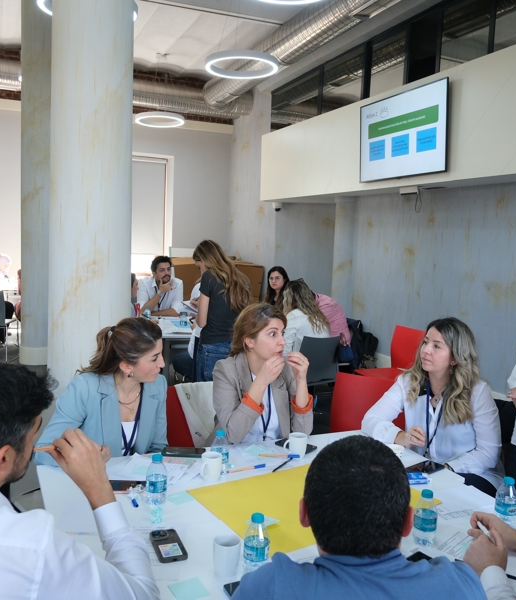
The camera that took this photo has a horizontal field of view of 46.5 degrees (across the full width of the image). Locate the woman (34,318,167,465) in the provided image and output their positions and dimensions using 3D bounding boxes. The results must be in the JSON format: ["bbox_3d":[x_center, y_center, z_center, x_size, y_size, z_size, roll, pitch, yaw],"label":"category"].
[{"bbox_3d":[-0.540,0.701,2.340,0.530,1.240,0.700,-2,7,-35],"label":"woman"}]

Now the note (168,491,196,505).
[{"bbox_3d":[-0.246,0.636,1.925,0.075,0.002,0.075,7,7,44],"label":"note"}]

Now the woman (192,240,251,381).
[{"bbox_3d":[-0.281,0.363,4.288,0.410,1.564,0.320,-2,7,-37],"label":"woman"}]

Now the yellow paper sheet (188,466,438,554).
[{"bbox_3d":[0.187,0.662,2.010,0.703,0.002,0.485,-2,7,-34],"label":"yellow paper sheet"}]

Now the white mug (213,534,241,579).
[{"bbox_3d":[-0.081,0.655,1.548,0.071,0.089,0.095,2,6,-2],"label":"white mug"}]

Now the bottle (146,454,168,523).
[{"bbox_3d":[-0.314,0.559,1.881,0.065,0.160,0.065,2,5,0],"label":"bottle"}]

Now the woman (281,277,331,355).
[{"bbox_3d":[0.380,0.439,5.060,0.500,1.200,0.750,0,7,-20],"label":"woman"}]

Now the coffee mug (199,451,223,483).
[{"bbox_3d":[-0.162,0.562,2.006,0.069,0.083,0.093,7,7,35],"label":"coffee mug"}]

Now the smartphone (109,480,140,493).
[{"bbox_3d":[-0.432,0.631,2.019,0.160,0.010,0.080,2,6,-3],"label":"smartphone"}]

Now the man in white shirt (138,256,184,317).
[{"bbox_3d":[-0.960,0.234,5.950,0.520,1.310,0.750,1,6,-9],"label":"man in white shirt"}]

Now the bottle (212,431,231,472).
[{"bbox_3d":[-0.136,0.554,2.189,0.066,0.153,0.066,2,6,-3],"label":"bottle"}]

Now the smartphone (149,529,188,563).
[{"bbox_3d":[-0.245,0.676,1.654,0.080,0.012,0.152,0,6,-22],"label":"smartphone"}]

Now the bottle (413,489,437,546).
[{"bbox_3d":[0.461,0.596,1.647,0.060,0.143,0.060,2,6,0],"label":"bottle"}]

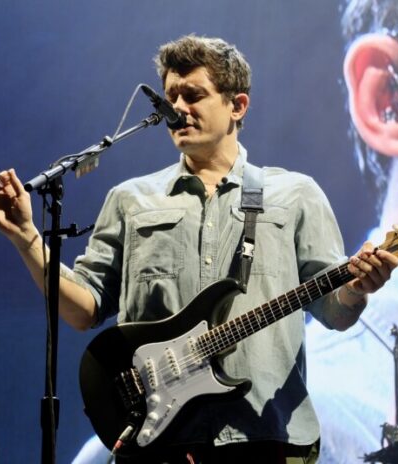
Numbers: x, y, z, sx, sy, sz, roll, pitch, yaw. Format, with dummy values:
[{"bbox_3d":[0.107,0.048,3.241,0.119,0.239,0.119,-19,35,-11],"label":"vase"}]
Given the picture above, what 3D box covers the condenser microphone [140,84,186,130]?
[{"bbox_3d":[-0.086,-0.292,5.450,0.047,0.047,0.170,-10,-37,32],"label":"condenser microphone"}]

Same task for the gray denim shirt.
[{"bbox_3d":[0.027,0.151,5.500,0.615,0.745,0.320,-2,-16,11],"label":"gray denim shirt"}]

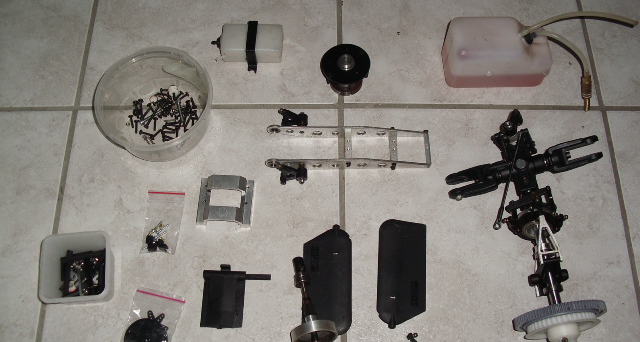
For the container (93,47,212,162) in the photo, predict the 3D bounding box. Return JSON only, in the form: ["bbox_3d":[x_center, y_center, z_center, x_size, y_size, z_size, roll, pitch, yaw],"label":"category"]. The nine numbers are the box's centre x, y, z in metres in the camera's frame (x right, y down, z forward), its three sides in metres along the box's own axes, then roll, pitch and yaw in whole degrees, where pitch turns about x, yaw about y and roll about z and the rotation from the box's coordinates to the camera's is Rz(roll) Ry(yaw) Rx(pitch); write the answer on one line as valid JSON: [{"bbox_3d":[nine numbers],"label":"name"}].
[{"bbox_3d":[-0.179,-0.069,0.737,0.130,0.046,0.130,0,66,-1],"label":"container"}]

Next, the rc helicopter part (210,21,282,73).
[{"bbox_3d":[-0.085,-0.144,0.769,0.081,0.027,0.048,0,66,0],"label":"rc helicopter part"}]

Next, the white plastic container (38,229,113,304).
[{"bbox_3d":[-0.235,0.102,0.659,0.067,0.045,0.068,-5,65,-3],"label":"white plastic container"}]

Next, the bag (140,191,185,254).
[{"bbox_3d":[-0.167,0.054,0.703,0.039,0.009,0.070,3,66,1],"label":"bag"}]

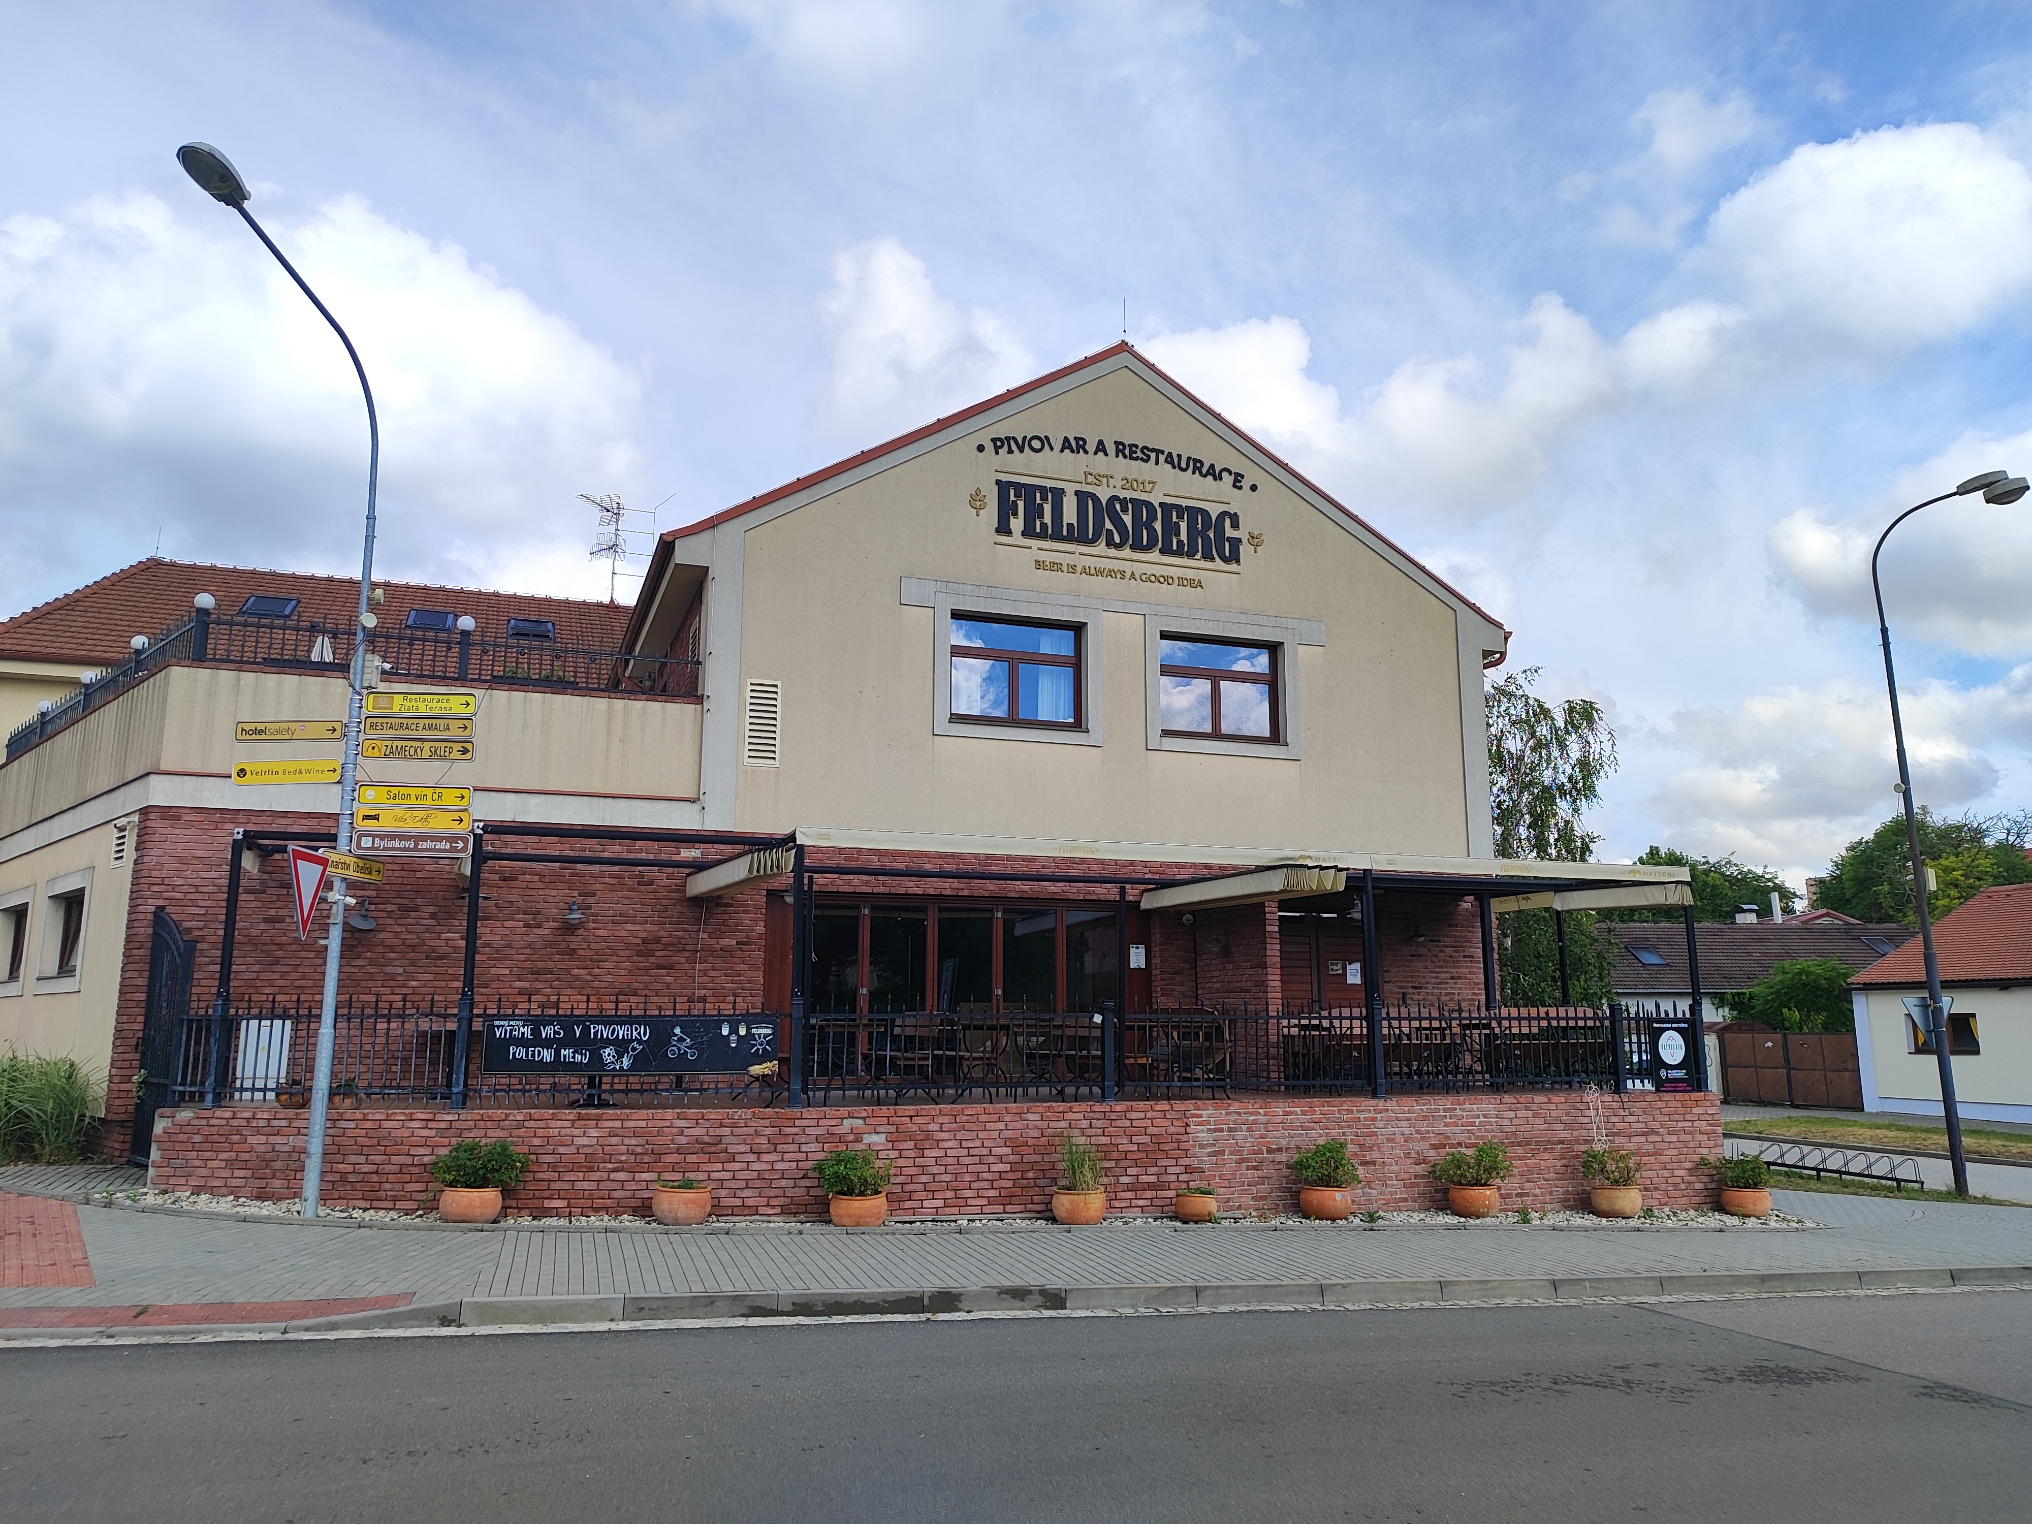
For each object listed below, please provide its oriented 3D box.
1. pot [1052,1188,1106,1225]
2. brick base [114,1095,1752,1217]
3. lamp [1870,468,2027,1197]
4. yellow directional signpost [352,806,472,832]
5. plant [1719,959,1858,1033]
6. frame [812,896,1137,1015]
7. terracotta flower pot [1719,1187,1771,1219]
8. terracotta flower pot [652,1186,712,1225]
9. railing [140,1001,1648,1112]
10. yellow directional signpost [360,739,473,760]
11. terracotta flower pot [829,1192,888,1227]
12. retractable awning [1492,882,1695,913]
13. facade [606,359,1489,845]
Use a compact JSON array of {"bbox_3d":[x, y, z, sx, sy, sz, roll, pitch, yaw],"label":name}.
[{"bbox_3d":[0.582,4.066,12.920,0.492,0.297,0.492,0,-9,0],"label":"pot"},{"bbox_3d":[0.128,3.957,13.712,15.900,1.270,1.400,2,-11,-10],"label":"brick base"},{"bbox_3d":[13.378,0.774,19.543,2.373,10.100,0.707,0,-9,0],"label":"lamp"},{"bbox_3d":[-5.299,0.510,12.402,0.975,0.197,0.040,2,-10,-10],"label":"yellow directional signpost"},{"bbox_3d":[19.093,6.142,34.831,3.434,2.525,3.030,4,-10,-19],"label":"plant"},{"bbox_3d":[-0.570,2.833,17.526,4.450,2.280,0.200,4,-11,-19],"label":"frame"},{"bbox_3d":[7.733,4.684,14.952,0.556,0.310,0.556,0,-10,0],"label":"terracotta flower pot"},{"bbox_3d":[-2.850,3.784,12.016,0.514,0.300,0.514,3,-11,-17],"label":"terracotta flower pot"},{"bbox_3d":[0.179,2.851,13.914,15.500,1.000,1.300,2,-11,-10],"label":"railing"},{"bbox_3d":[-5.260,-0.105,12.398,0.955,0.195,0.040,2,-10,-9],"label":"yellow directional signpost"},{"bbox_3d":[-1.372,3.913,12.330,0.503,0.255,0.503,0,-9,0],"label":"terracotta flower pot"},{"bbox_3d":[7.212,1.785,18.038,0.303,0.253,3.737,4,-10,-19],"label":"retractable awning"},{"bbox_3d":[1.427,-2.341,19.518,12.423,7.120,1.010,4,-10,-19],"label":"facade"}]

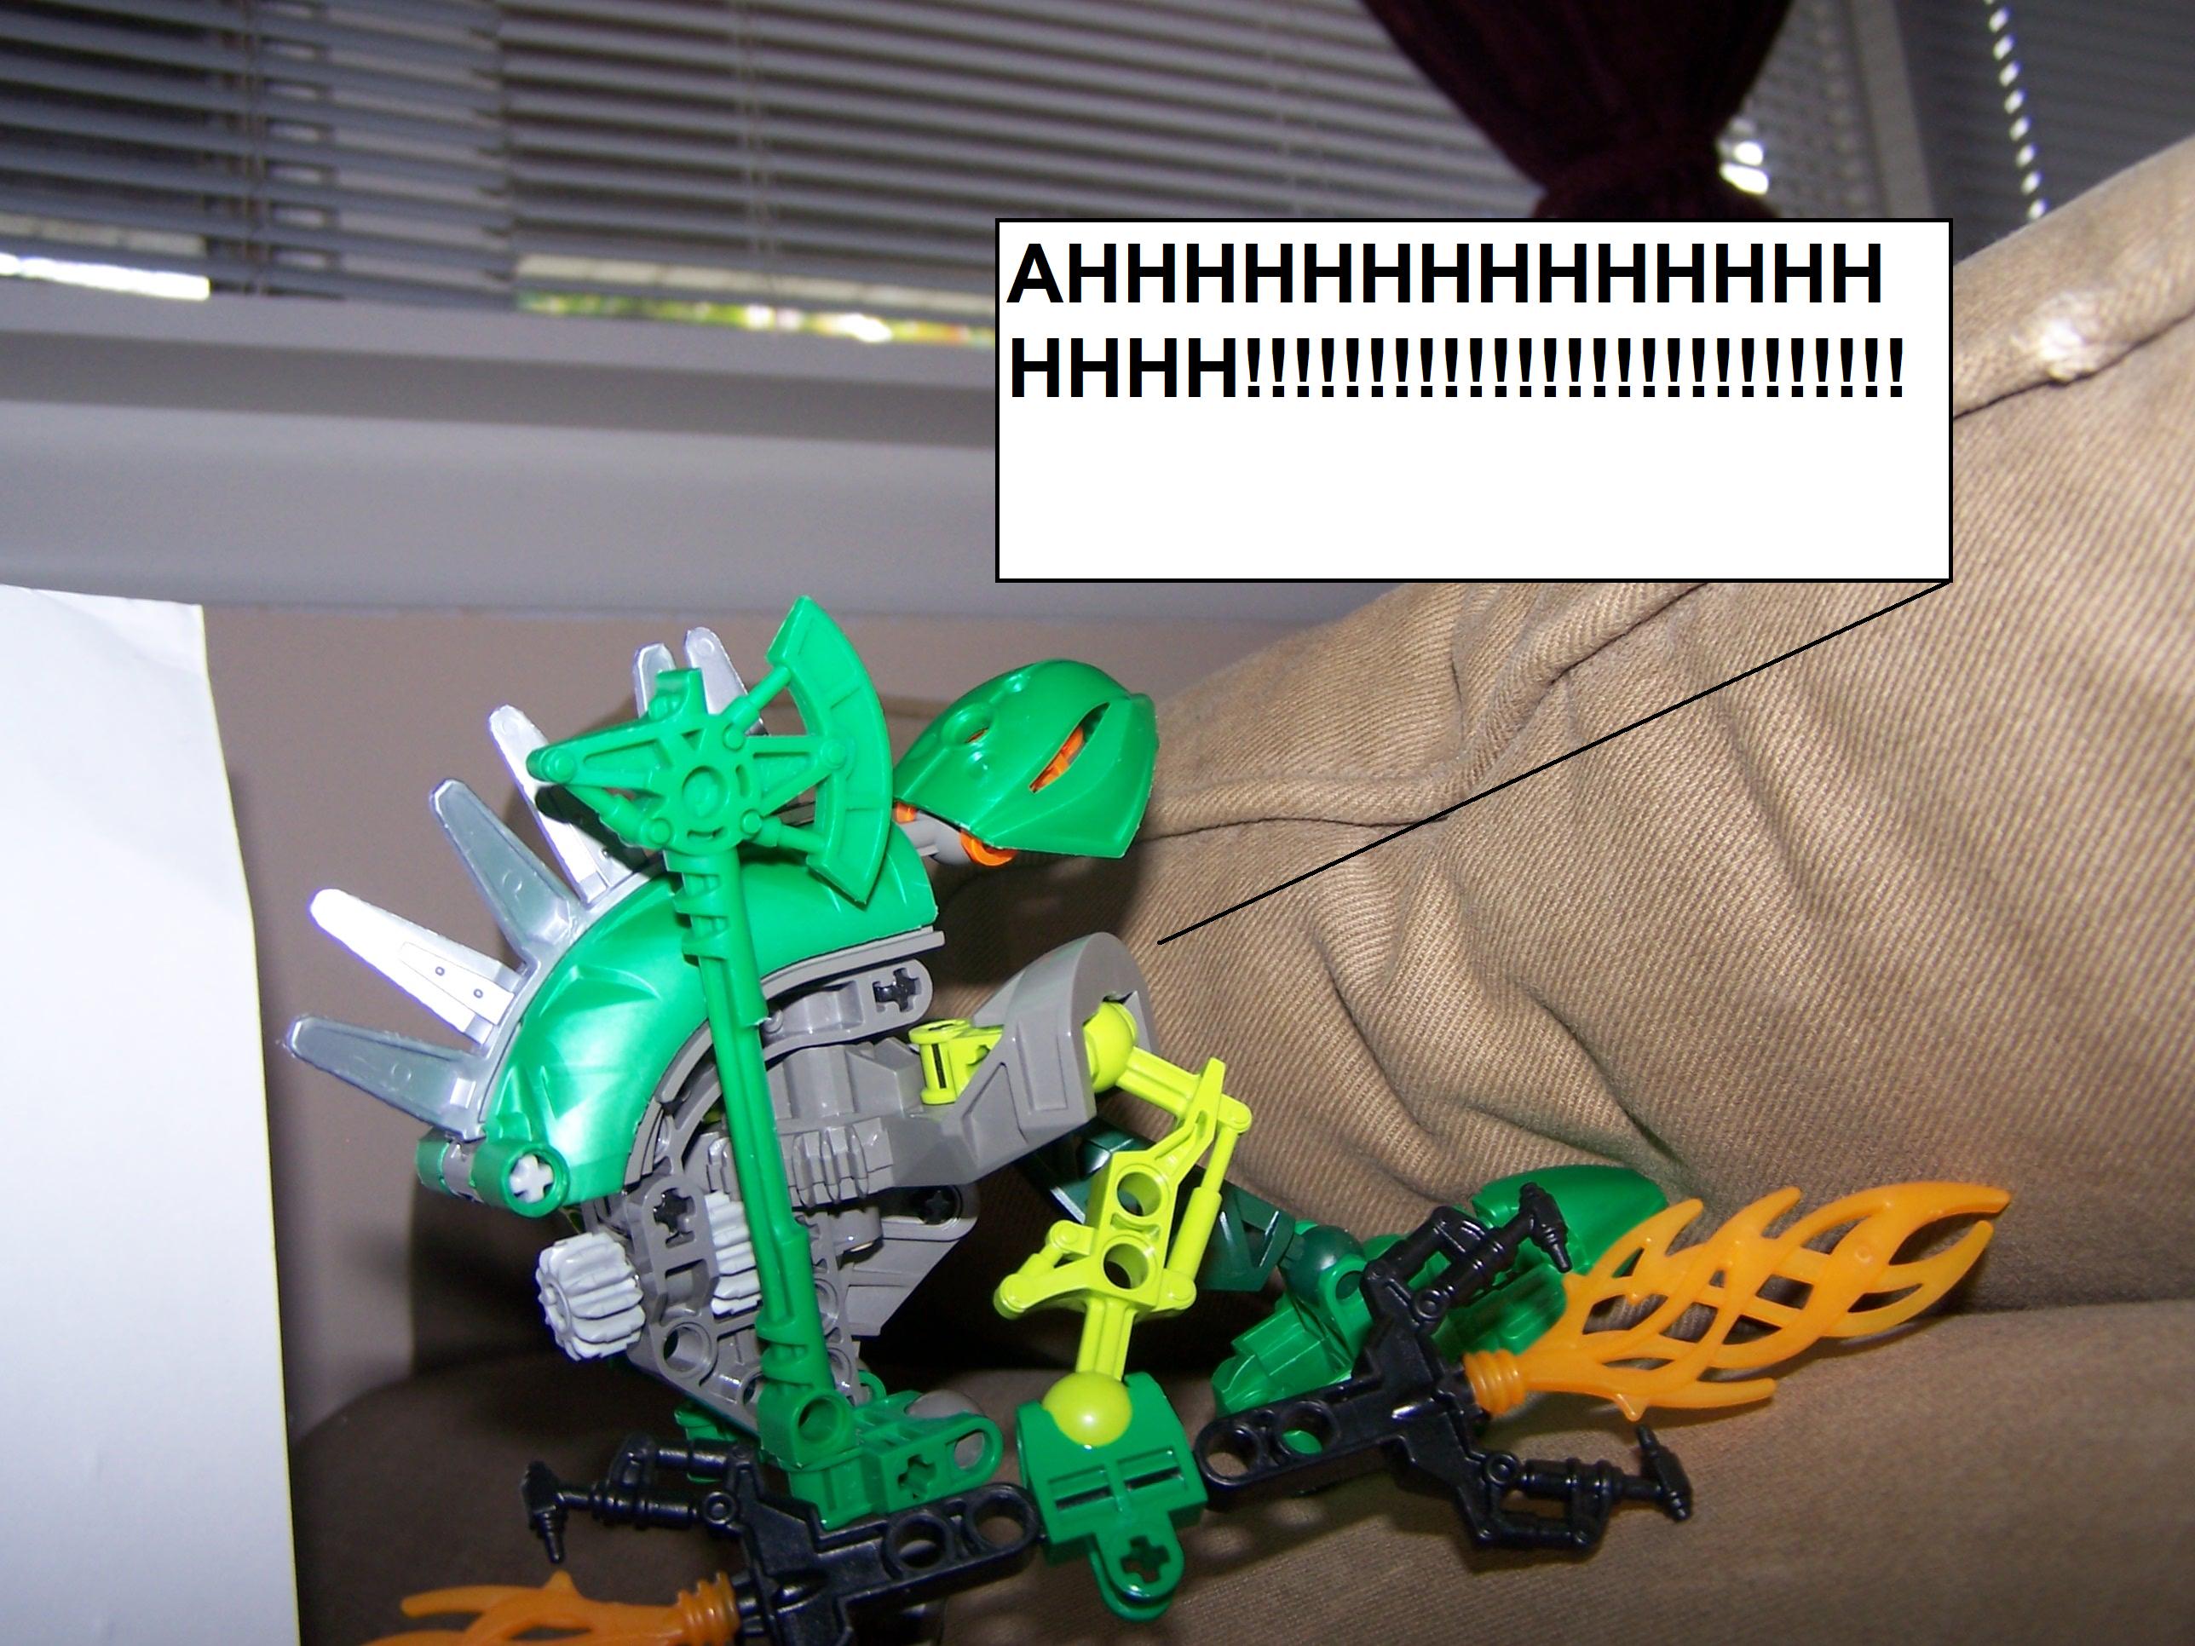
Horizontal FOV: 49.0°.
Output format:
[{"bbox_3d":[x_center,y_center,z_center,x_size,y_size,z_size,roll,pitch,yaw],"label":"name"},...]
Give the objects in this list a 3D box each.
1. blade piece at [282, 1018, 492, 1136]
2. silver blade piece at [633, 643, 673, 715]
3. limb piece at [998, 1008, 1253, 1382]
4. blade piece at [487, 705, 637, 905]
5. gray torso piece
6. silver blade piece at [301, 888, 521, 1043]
[{"bbox_3d":[-0.071,0.025,0.242,0.004,0.009,0.022,2,-19,45],"label":"blade piece"},{"bbox_3d":[-0.046,-0.009,0.262,0.009,0.022,0.004,-19,19,-35],"label":"silver blade piece"},{"bbox_3d":[0.001,0.042,0.262,0.024,0.049,0.011,13,-13,-3],"label":"limb piece"},{"bbox_3d":[-0.058,-0.003,0.258,0.009,0.023,0.004,-37,9,-31],"label":"blade piece"},{"bbox_3d":[-0.028,0.040,0.274,0.060,0.050,0.043,-10,-1,-34],"label":"gray torso piece"},{"bbox_3d":[-0.071,0.014,0.248,0.022,0.008,0.004,34,-21,-18],"label":"silver blade piece"}]

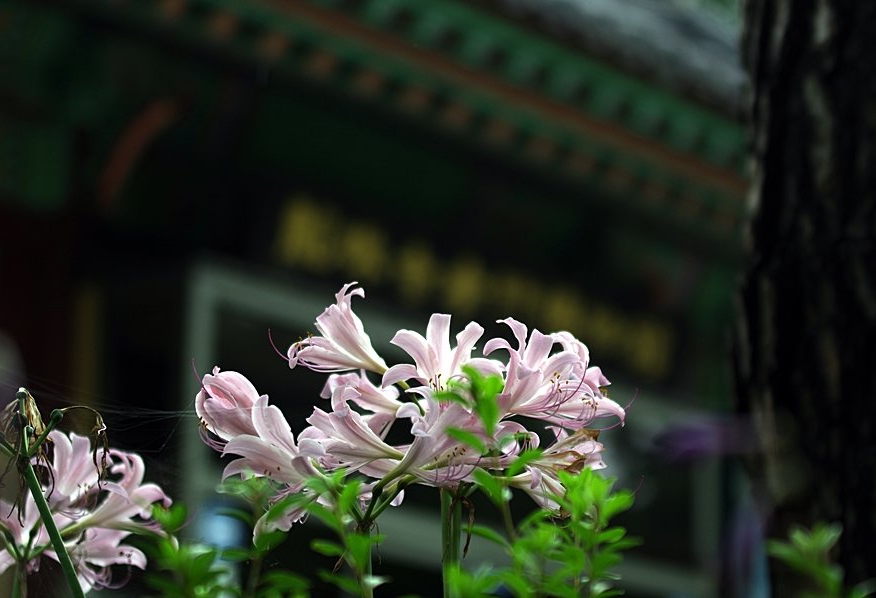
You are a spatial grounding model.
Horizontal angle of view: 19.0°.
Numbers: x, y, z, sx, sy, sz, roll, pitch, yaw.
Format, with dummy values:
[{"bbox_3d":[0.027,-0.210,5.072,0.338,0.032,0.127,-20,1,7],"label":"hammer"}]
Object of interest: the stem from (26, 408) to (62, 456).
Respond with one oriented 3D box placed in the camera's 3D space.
[{"bbox_3d":[-0.297,0.101,1.980,0.010,0.042,0.010,37,0,0],"label":"stem"}]

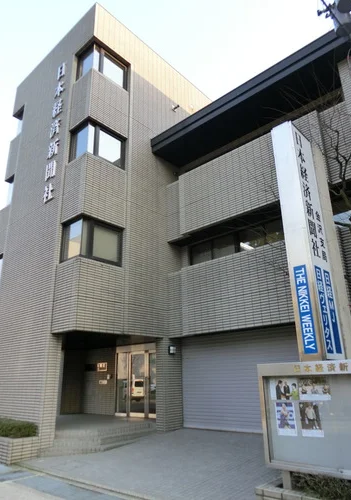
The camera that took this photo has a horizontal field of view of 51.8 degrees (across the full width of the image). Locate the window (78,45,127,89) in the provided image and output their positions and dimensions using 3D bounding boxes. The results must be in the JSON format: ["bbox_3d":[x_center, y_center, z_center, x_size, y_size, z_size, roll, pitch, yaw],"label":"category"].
[{"bbox_3d":[-2.550,-6.081,12.597,1.028,1.220,1.480,-17,-24,39],"label":"window"}]

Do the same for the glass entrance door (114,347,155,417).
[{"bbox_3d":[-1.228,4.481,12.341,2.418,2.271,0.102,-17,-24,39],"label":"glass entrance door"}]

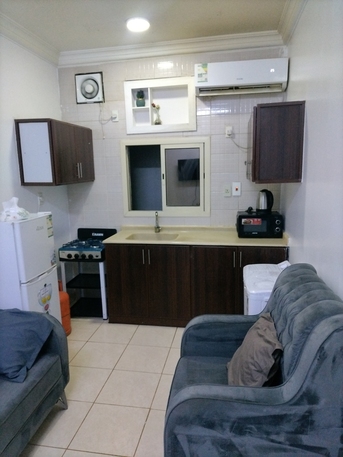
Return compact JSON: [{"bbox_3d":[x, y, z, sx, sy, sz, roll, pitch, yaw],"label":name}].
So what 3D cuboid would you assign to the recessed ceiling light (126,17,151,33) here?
[{"bbox_3d":[-0.285,-1.765,2.979,0.180,0.040,0.180,0,11,10],"label":"recessed ceiling light"}]

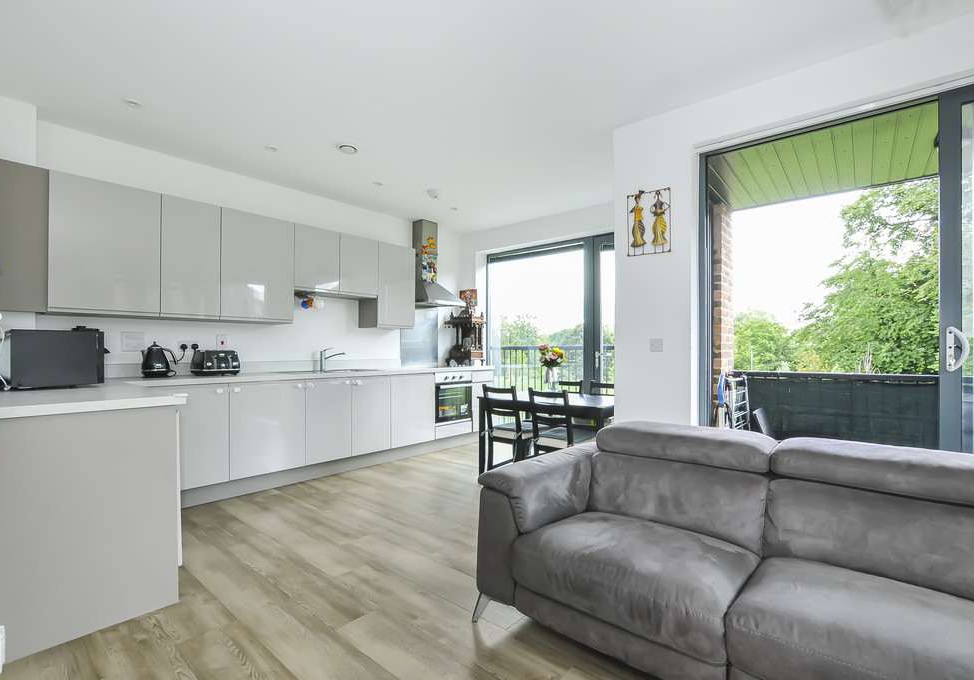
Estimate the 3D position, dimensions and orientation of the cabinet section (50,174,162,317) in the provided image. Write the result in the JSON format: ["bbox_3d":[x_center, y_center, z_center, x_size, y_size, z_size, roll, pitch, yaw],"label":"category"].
[{"bbox_3d":[-2.779,-0.636,3.107,0.346,0.923,0.594,-1,-2,43],"label":"cabinet section"}]

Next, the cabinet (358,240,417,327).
[{"bbox_3d":[-1.127,-0.587,4.833,0.366,0.912,0.482,0,-1,43],"label":"cabinet"}]

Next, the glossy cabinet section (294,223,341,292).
[{"bbox_3d":[-1.753,-0.769,4.217,0.346,0.607,0.445,-1,-2,43],"label":"glossy cabinet section"}]

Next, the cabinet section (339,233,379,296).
[{"bbox_3d":[-1.450,-0.762,4.544,0.346,0.607,0.446,-1,-2,43],"label":"cabinet section"}]

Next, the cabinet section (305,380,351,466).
[{"bbox_3d":[-1.649,0.737,4.104,0.554,0.752,0.446,-1,-2,43],"label":"cabinet section"}]

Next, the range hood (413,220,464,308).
[{"bbox_3d":[-0.639,-0.936,5.242,0.500,1.060,0.605,0,-1,43],"label":"range hood"}]

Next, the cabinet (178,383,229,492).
[{"bbox_3d":[-2.344,0.708,3.279,0.580,0.740,0.483,0,-1,43],"label":"cabinet"}]

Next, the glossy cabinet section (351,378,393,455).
[{"bbox_3d":[-1.346,0.744,4.431,0.554,0.752,0.445,-1,-2,43],"label":"glossy cabinet section"}]

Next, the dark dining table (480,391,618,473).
[{"bbox_3d":[0.594,0.916,4.007,1.165,0.745,0.750,0,-1,29],"label":"dark dining table"}]

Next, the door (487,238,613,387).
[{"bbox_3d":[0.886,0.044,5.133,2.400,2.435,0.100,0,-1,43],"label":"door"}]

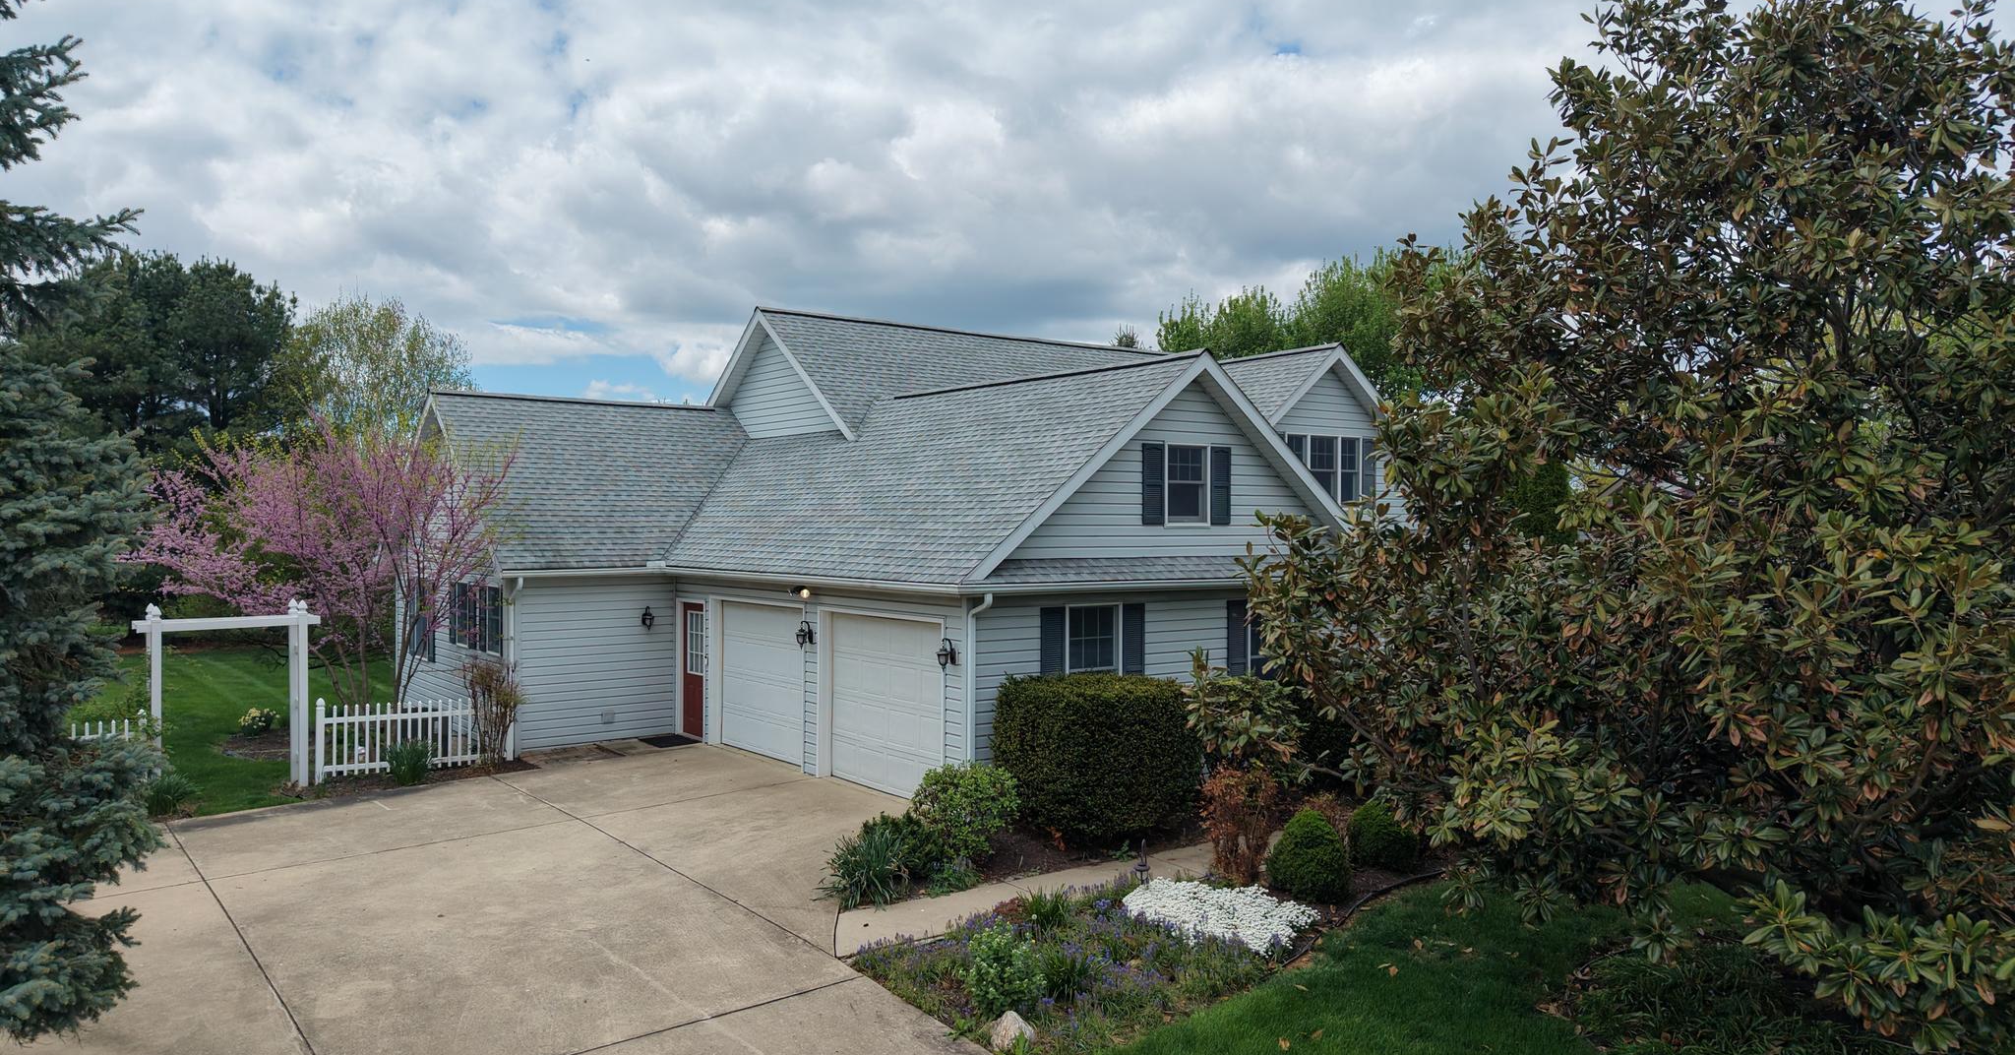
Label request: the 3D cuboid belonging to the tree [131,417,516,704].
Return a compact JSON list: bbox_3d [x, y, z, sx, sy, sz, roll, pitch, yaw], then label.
[{"bbox_3d":[-9.950,0.785,20.300,5.500,4.800,4.900,0,0,-26],"label":"tree"}]

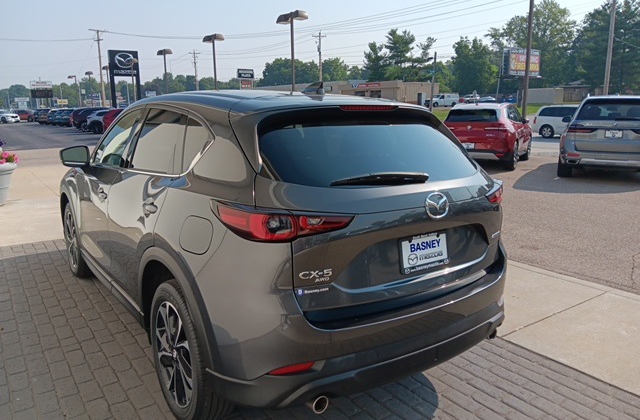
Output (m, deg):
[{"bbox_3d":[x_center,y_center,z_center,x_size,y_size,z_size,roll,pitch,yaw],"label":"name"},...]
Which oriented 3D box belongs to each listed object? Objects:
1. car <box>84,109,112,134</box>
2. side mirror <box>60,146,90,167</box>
[{"bbox_3d":[-14.753,-6.332,34.374,4.500,1.610,1.830,-11,16,-42],"label":"car"},{"bbox_3d":[-1.830,-0.401,3.588,0.210,0.150,0.130,-8,14,-35],"label":"side mirror"}]

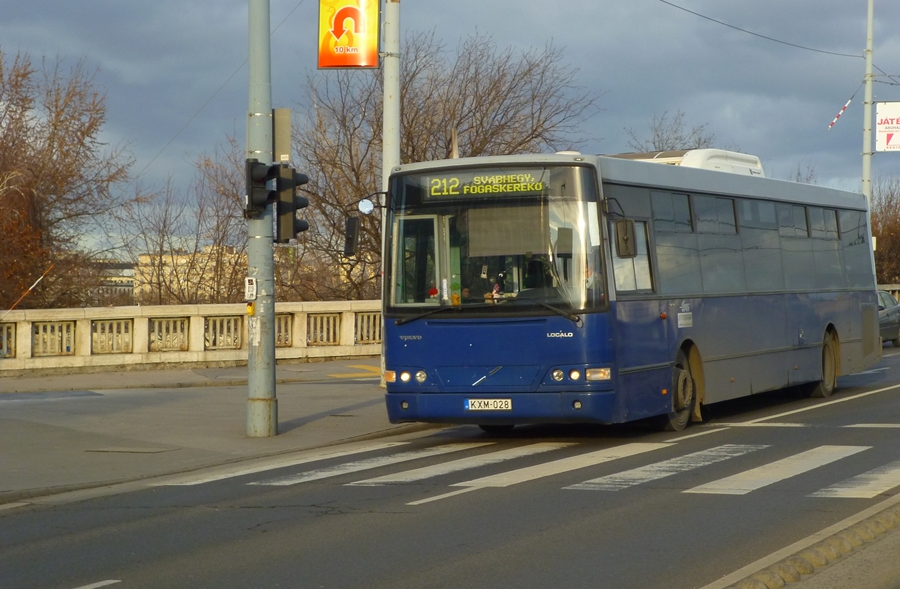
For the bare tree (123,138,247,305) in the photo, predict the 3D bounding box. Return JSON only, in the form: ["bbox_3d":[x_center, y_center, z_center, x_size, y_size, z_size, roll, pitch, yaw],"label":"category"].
[{"bbox_3d":[-6.000,-0.781,46.000,2.858,5.561,3.000,-1,0,0],"label":"bare tree"}]

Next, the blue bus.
[{"bbox_3d":[2.880,-0.107,25.710,2.530,3.160,12.100,-2,0,25],"label":"blue bus"}]

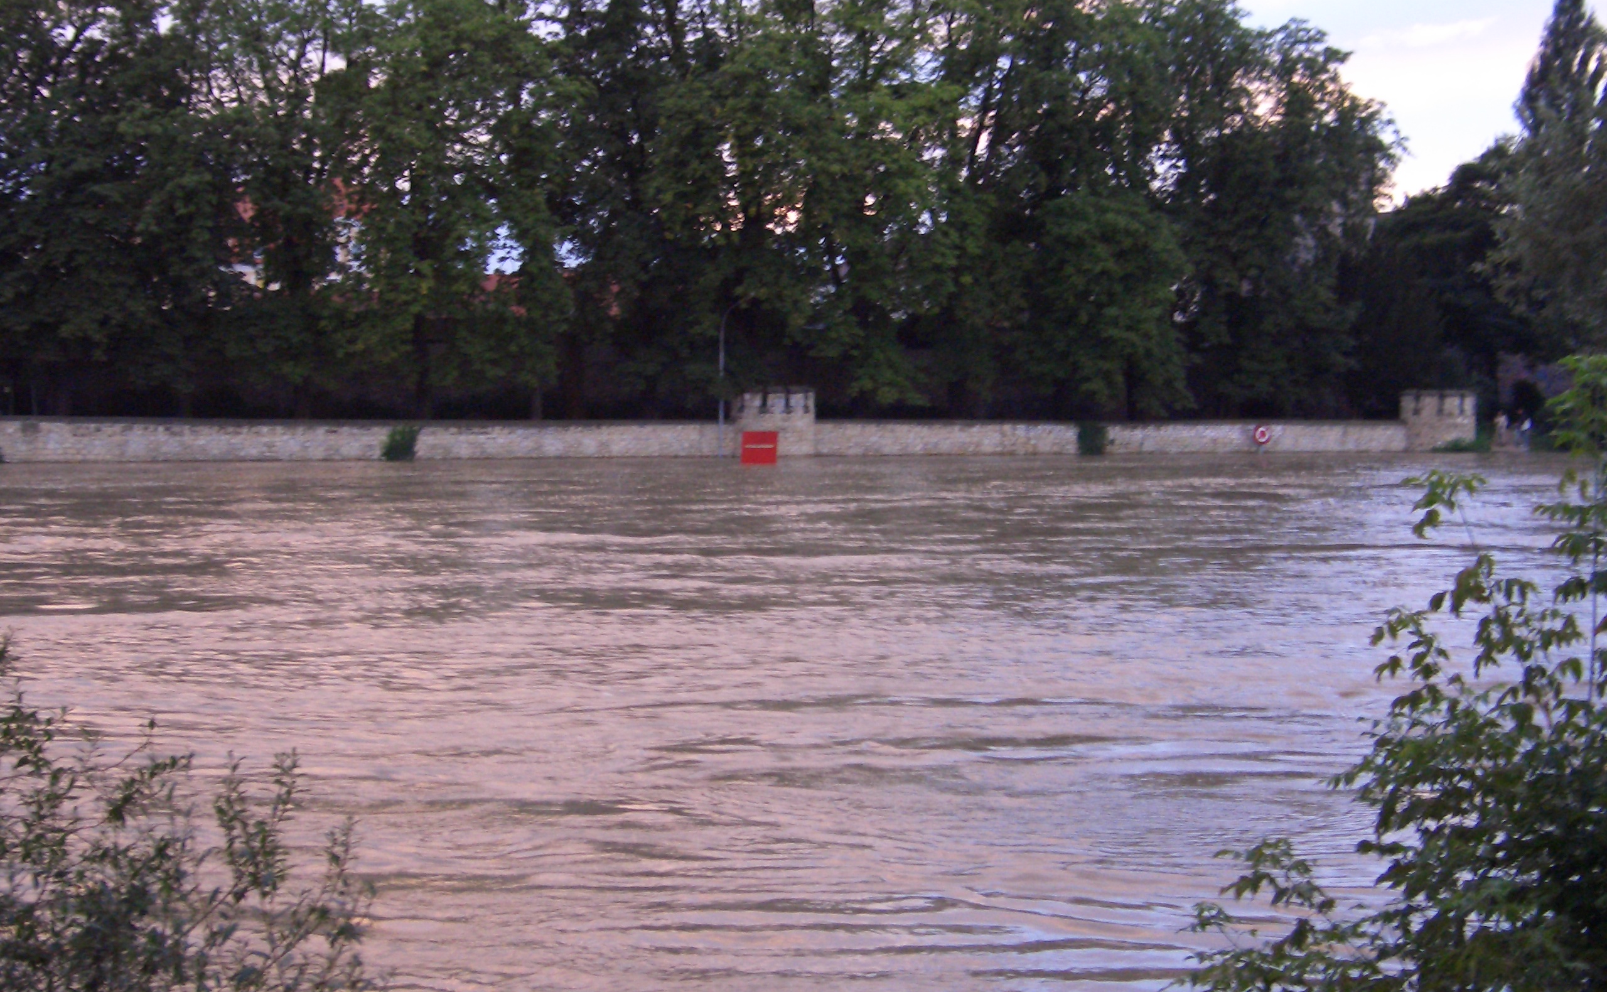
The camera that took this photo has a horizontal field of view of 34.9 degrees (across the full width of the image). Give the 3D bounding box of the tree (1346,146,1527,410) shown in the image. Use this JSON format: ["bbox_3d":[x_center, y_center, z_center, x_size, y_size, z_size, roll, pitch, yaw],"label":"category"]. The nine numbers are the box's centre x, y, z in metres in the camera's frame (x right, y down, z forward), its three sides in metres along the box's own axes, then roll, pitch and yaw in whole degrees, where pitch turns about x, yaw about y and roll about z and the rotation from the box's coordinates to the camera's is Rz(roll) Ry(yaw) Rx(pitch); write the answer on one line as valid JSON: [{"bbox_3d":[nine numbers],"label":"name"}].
[{"bbox_3d":[30.730,-9.847,124.000,9.210,14.390,9.000,0,2,0],"label":"tree"}]

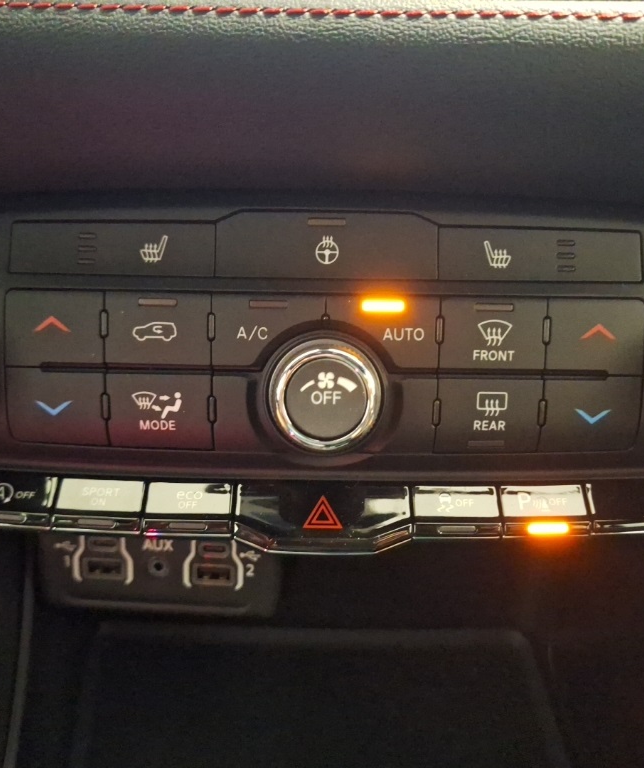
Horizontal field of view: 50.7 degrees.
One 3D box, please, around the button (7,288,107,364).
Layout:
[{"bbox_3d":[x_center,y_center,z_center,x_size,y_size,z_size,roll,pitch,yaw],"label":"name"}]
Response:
[{"bbox_3d":[-0.086,-0.018,0.221,0.032,0.025,0.006,1,8,2],"label":"button"}]

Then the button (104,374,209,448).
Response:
[{"bbox_3d":[-0.051,0.008,0.216,0.033,0.024,0.010,1,9,0],"label":"button"}]

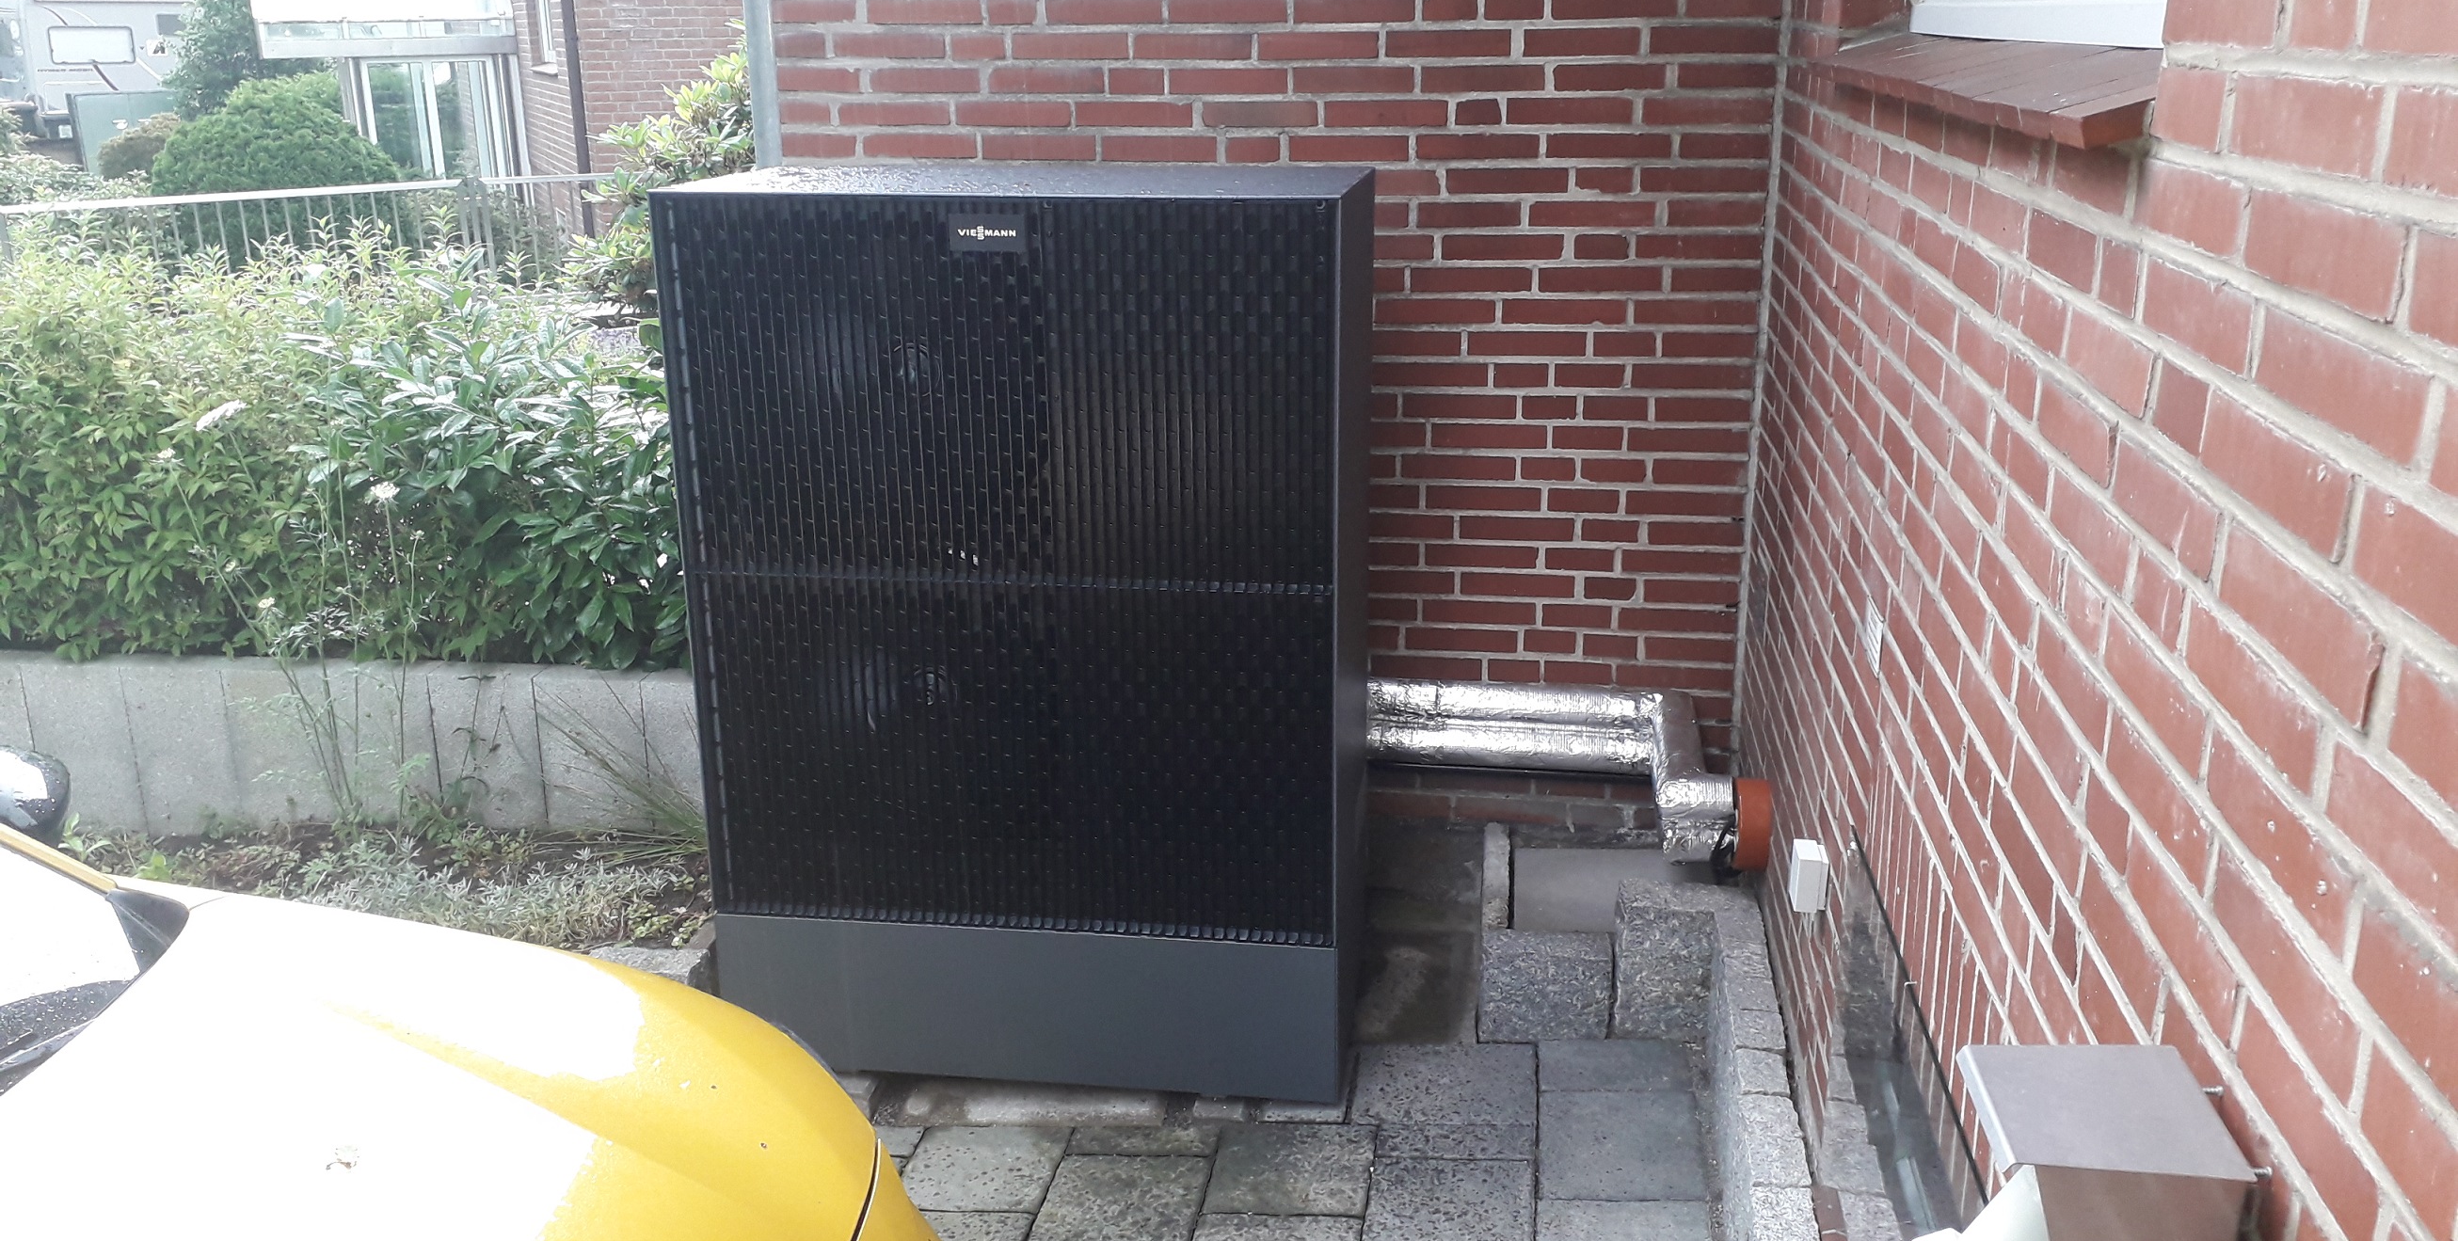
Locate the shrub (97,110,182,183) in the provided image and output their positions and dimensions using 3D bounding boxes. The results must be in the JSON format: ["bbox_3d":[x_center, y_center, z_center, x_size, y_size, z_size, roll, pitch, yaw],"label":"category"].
[{"bbox_3d":[-7.728,-3.251,13.930,0.850,0.850,0.850,-10,20,-27],"label":"shrub"}]

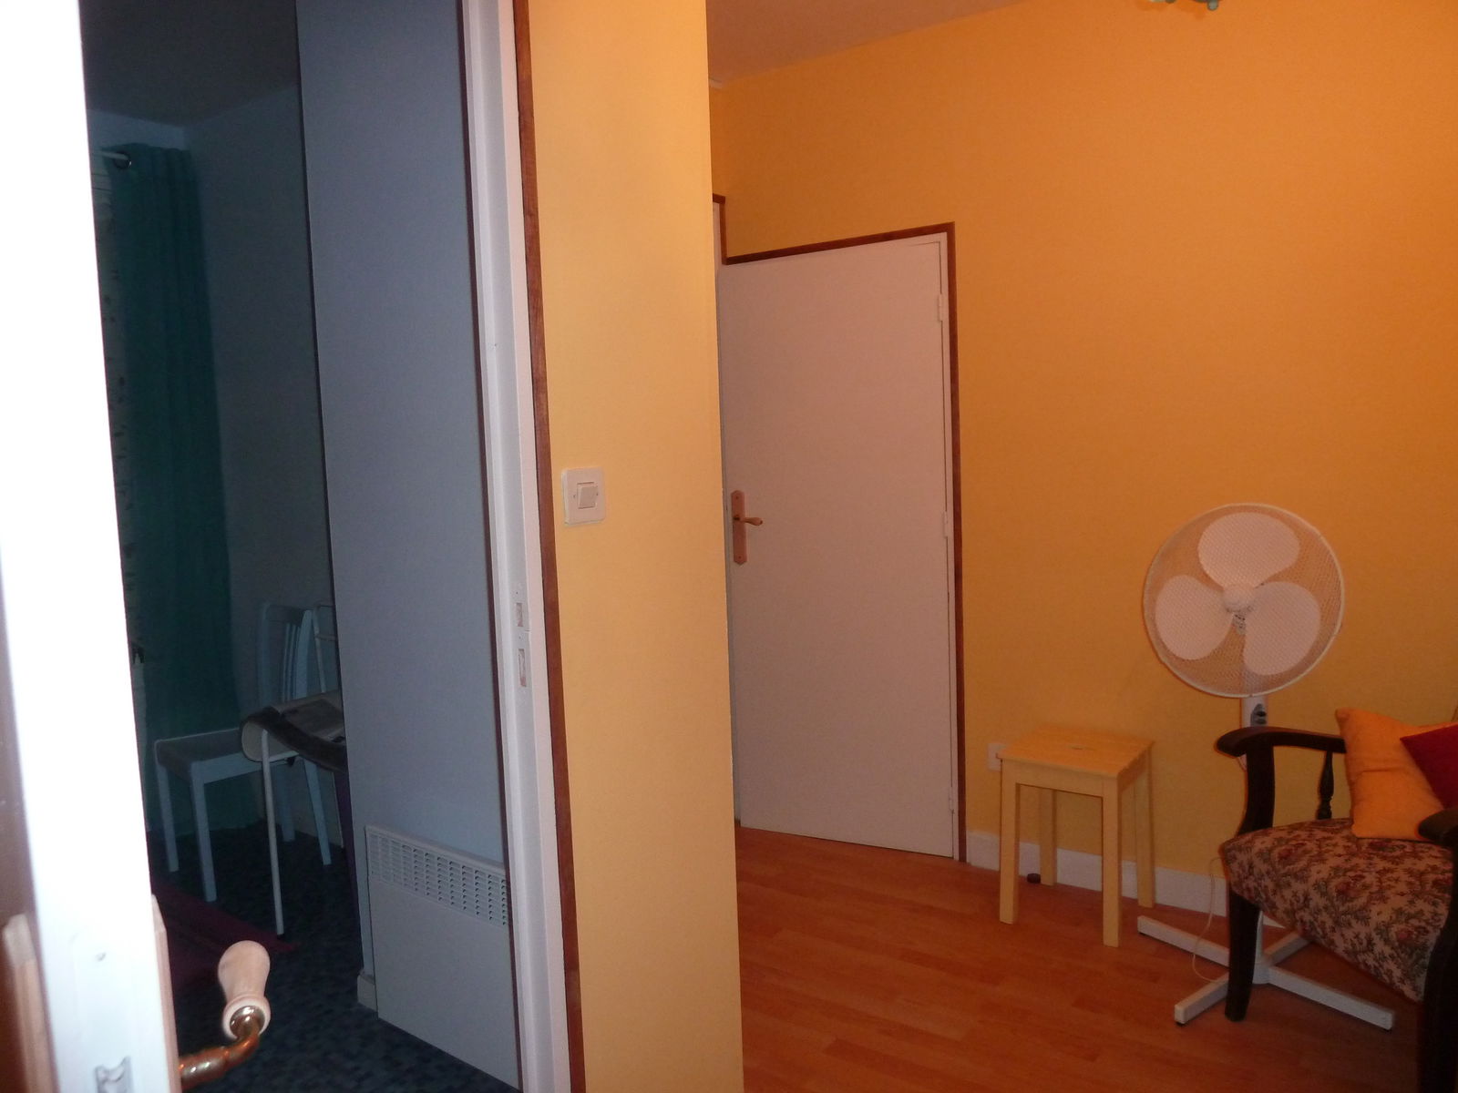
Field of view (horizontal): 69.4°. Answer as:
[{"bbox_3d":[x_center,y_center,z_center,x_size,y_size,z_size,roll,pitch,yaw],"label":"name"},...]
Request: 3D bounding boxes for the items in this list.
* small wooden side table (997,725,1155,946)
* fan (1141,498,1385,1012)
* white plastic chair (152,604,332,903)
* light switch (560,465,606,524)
[{"bbox_3d":[0.962,0.781,2.894,0.322,0.466,0.328,2,6,38],"label":"small wooden side table"},{"bbox_3d":[1.234,0.465,2.475,0.600,1.150,0.610,2,7,40],"label":"fan"},{"bbox_3d":[-1.591,0.638,3.426,0.410,0.845,0.385,-7,7,-44],"label":"white plastic chair"},{"bbox_3d":[-0.215,-0.074,1.563,0.015,0.080,0.080,1,6,34],"label":"light switch"}]

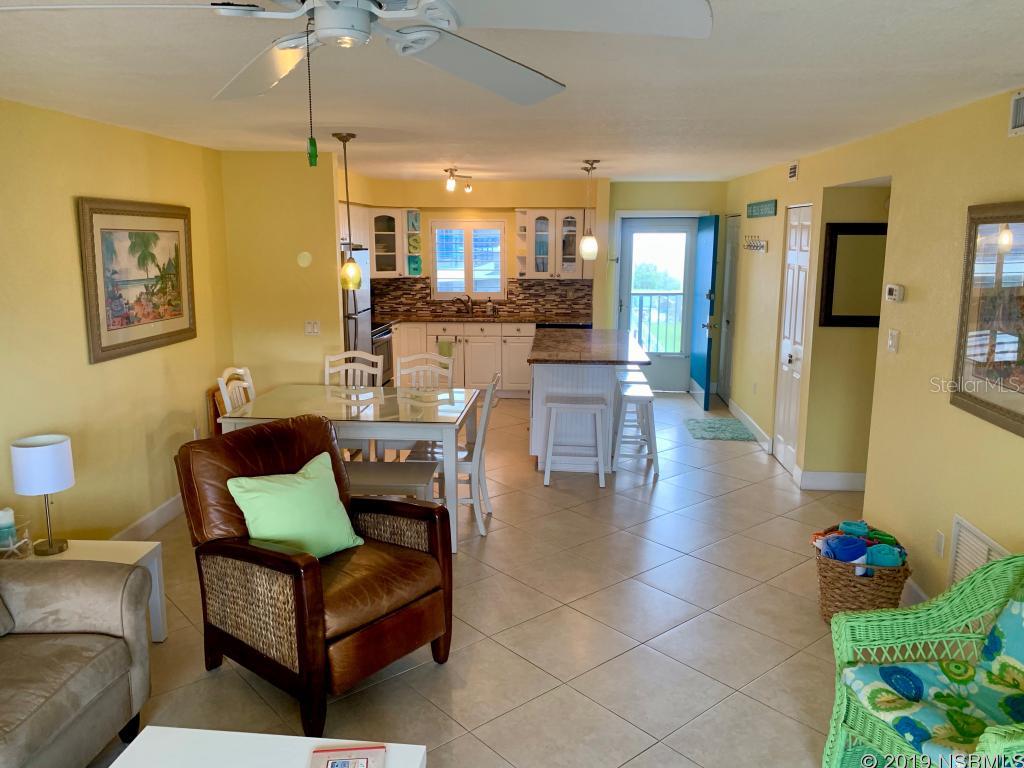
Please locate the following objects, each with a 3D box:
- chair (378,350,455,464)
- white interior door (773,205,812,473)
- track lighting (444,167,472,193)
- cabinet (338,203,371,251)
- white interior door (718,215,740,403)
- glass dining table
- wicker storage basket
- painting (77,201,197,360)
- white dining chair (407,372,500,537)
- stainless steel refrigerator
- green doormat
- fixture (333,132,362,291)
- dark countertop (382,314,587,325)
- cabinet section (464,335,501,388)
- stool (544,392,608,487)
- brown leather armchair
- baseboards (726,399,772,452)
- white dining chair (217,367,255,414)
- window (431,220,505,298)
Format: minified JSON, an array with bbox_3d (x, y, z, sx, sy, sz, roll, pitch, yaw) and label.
[{"bbox_3d":[-0.657,0.303,5.410,0.450,0.995,0.550,1,11,5],"label":"chair"},{"bbox_3d":[2.225,-0.345,6.099,0.040,2.040,0.610,1,11,5],"label":"white interior door"},{"bbox_3d":[-0.512,-1.905,7.219,0.280,0.250,0.280,1,11,5],"label":"track lighting"},{"bbox_3d":[-1.774,-1.603,7.810,0.360,0.430,1.100,1,11,5],"label":"cabinet"},{"bbox_3d":[2.430,-0.807,8.558,0.040,2.040,0.700,1,11,5],"label":"white interior door"},{"bbox_3d":[-0.934,0.484,4.823,1.355,0.753,1.060,1,10,4],"label":"glass dining table"},{"bbox_3d":[1.667,0.919,3.651,0.410,0.320,0.380,6,12,28],"label":"wicker storage basket"},{"bbox_3d":[-2.203,-0.639,4.598,0.039,0.868,1.196,1,11,4],"label":"painting"},{"bbox_3d":[-0.367,0.425,4.869,0.548,0.955,0.428,1,11,4],"label":"white dining chair"},{"bbox_3d":[-1.644,-0.278,6.548,0.780,1.717,0.785,1,11,4],"label":"stainless steel refrigerator"},{"bbox_3d":[1.940,0.411,7.279,0.540,0.025,0.860,1,10,4],"label":"green doormat"},{"bbox_3d":[-1.008,-1.051,4.738,0.150,0.944,0.150,1,11,4],"label":"fixture"},{"bbox_3d":[-0.392,-0.754,8.977,2.640,0.040,0.630,1,11,5],"label":"dark countertop"},{"bbox_3d":[-0.300,-0.279,8.719,0.410,0.605,0.500,1,10,4],"label":"cabinet section"},{"bbox_3d":[0.482,0.423,5.792,0.460,0.630,0.340,1,11,5],"label":"stool"},{"bbox_3d":[-0.816,0.681,3.159,0.910,0.960,0.730,9,13,40],"label":"brown leather armchair"},{"bbox_3d":[2.290,0.379,7.496,0.015,0.100,1.820,1,11,5],"label":"baseboards"},{"bbox_3d":[-1.485,0.390,4.871,0.530,0.920,0.450,1,10,4],"label":"white dining chair"},{"bbox_3d":[-0.520,-1.478,9.192,0.878,0.930,0.089,1,11,4],"label":"window"}]

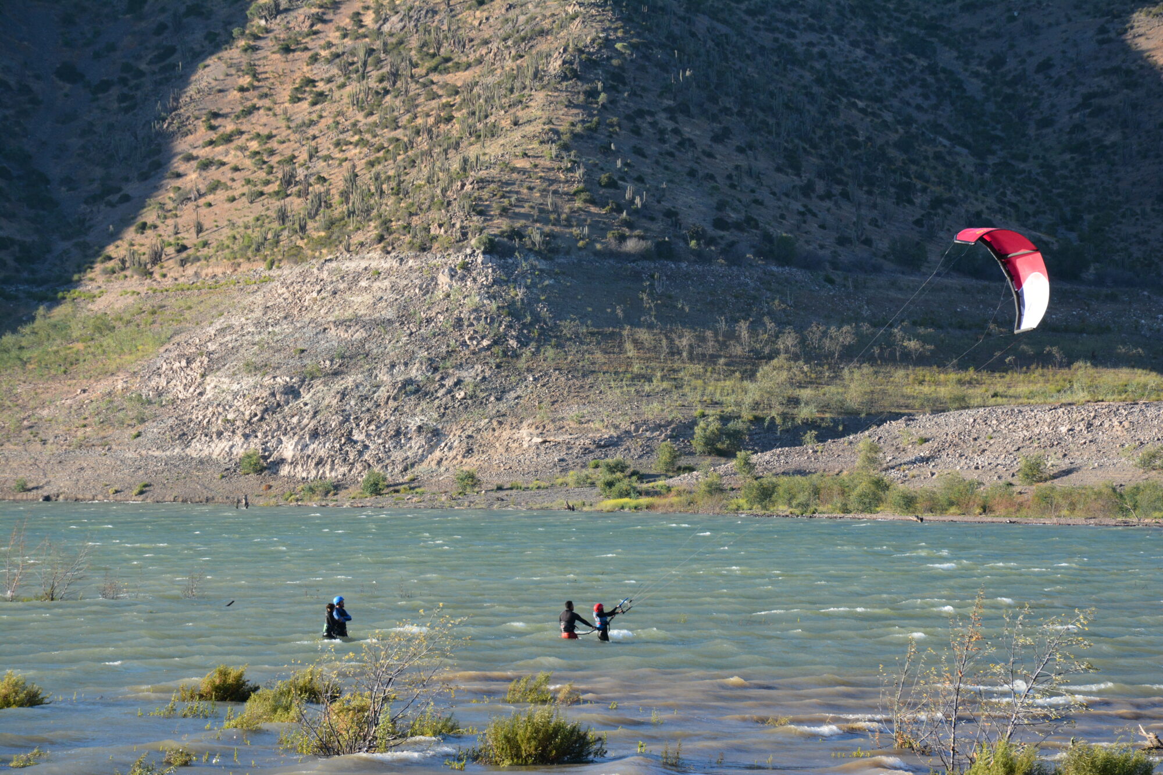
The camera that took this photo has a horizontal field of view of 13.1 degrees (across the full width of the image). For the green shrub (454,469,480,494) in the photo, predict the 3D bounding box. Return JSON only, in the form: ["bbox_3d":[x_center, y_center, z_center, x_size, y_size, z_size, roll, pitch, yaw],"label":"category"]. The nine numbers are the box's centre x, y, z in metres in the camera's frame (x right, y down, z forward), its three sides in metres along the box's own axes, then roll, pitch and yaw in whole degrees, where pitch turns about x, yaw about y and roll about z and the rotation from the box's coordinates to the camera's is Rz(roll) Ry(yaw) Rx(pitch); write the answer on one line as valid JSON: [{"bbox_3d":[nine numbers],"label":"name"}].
[{"bbox_3d":[-8.691,7.107,385.000,1.940,1.870,1.790,0,-1,0],"label":"green shrub"}]

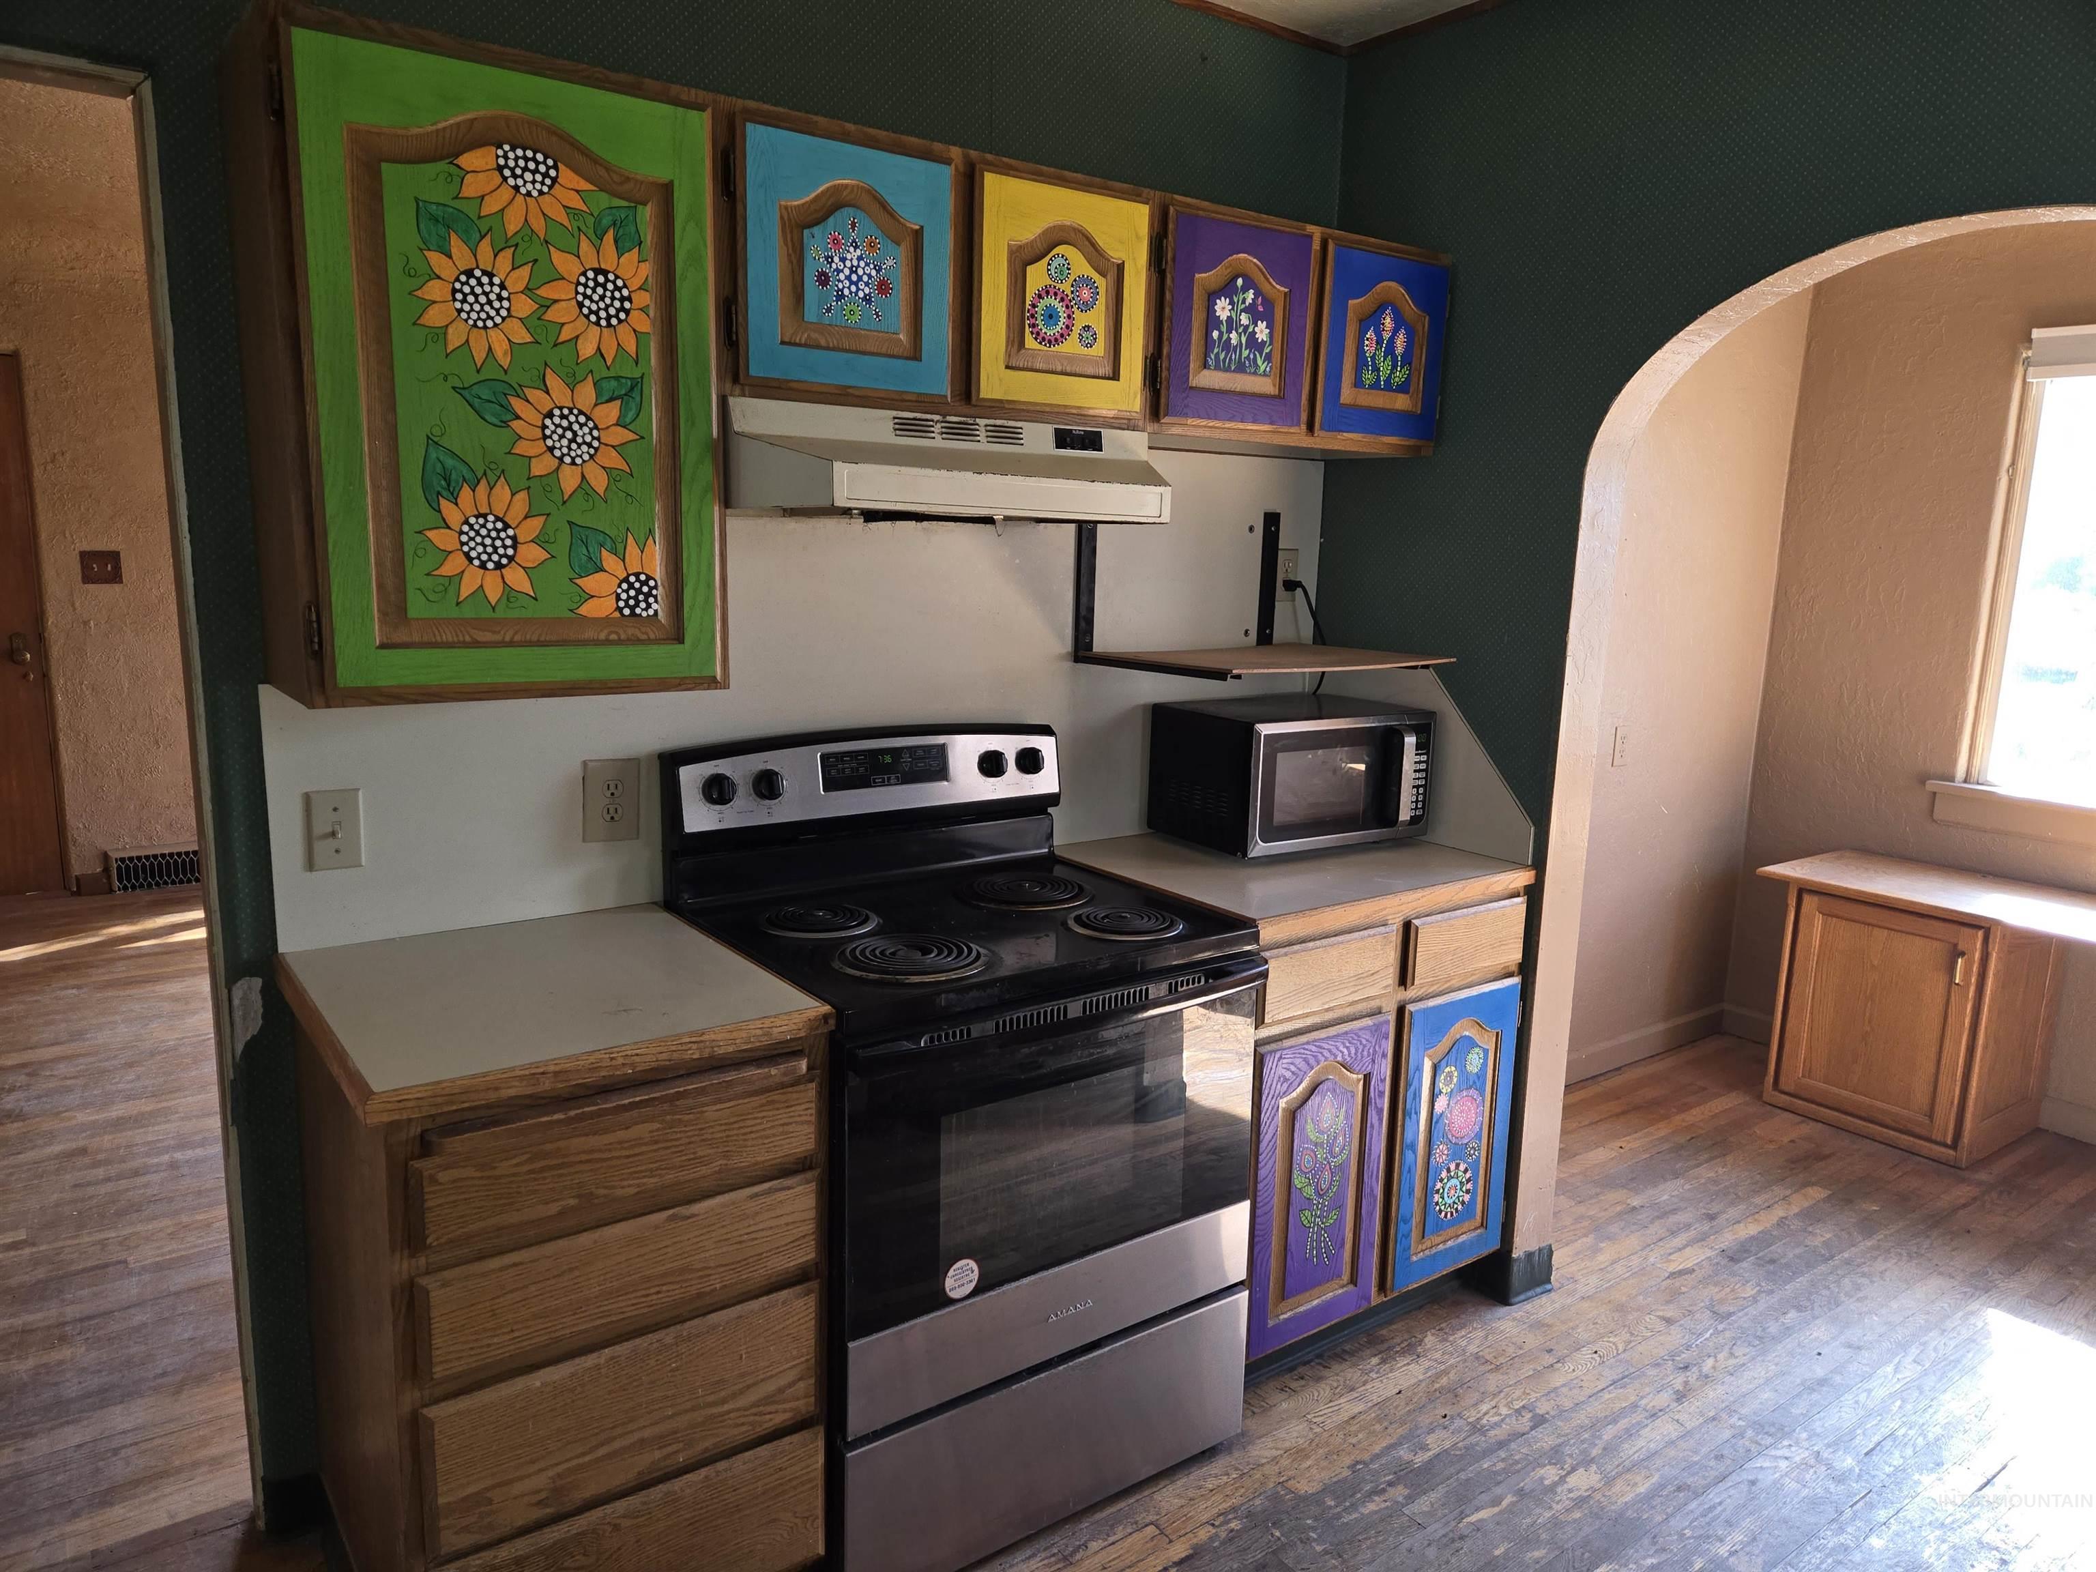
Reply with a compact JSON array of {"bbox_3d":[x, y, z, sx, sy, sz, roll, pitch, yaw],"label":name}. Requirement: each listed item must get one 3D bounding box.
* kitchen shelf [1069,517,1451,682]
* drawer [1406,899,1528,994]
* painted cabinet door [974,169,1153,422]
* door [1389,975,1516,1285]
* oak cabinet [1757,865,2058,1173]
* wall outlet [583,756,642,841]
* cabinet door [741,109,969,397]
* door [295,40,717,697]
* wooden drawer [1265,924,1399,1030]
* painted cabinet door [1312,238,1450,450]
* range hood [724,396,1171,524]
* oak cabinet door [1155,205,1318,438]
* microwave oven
[{"bbox_3d":[0.442,-0.390,2.747,0.667,0.306,0.412,-6,12,-35],"label":"kitchen shelf"},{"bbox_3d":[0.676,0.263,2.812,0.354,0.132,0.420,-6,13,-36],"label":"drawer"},{"bbox_3d":[0.021,-0.775,2.225,0.341,0.348,0.020,-6,12,-35],"label":"painted cabinet door"},{"bbox_3d":[0.789,0.678,2.716,0.333,0.580,0.022,-6,12,-36],"label":"door"},{"bbox_3d":[2.397,0.600,3.885,0.491,0.667,0.548,-6,12,-35],"label":"oak cabinet"},{"bbox_3d":[-0.686,0.025,2.201,0.090,0.131,0.012,-6,13,-36],"label":"wall outlet"},{"bbox_3d":[-0.281,-0.739,1.990,0.347,0.350,0.028,-6,12,-36],"label":"cabinet door"},{"bbox_3d":[-0.655,-0.500,1.756,0.504,0.760,0.028,-6,12,-36],"label":"door"},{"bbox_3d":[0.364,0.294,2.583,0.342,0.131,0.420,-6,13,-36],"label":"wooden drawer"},{"bbox_3d":[0.644,-0.844,2.681,0.339,0.349,0.022,-6,12,-36],"label":"painted cabinet door"},{"bbox_3d":[-0.189,-0.508,2.218,0.760,0.164,0.479,-6,12,-35],"label":"range hood"},{"bbox_3d":[0.336,-0.812,2.458,0.341,0.349,0.022,-6,12,-36],"label":"oak cabinet door"},{"bbox_3d":[0.507,-0.024,2.892,0.500,0.272,0.335,-5,13,-34],"label":"microwave oven"}]

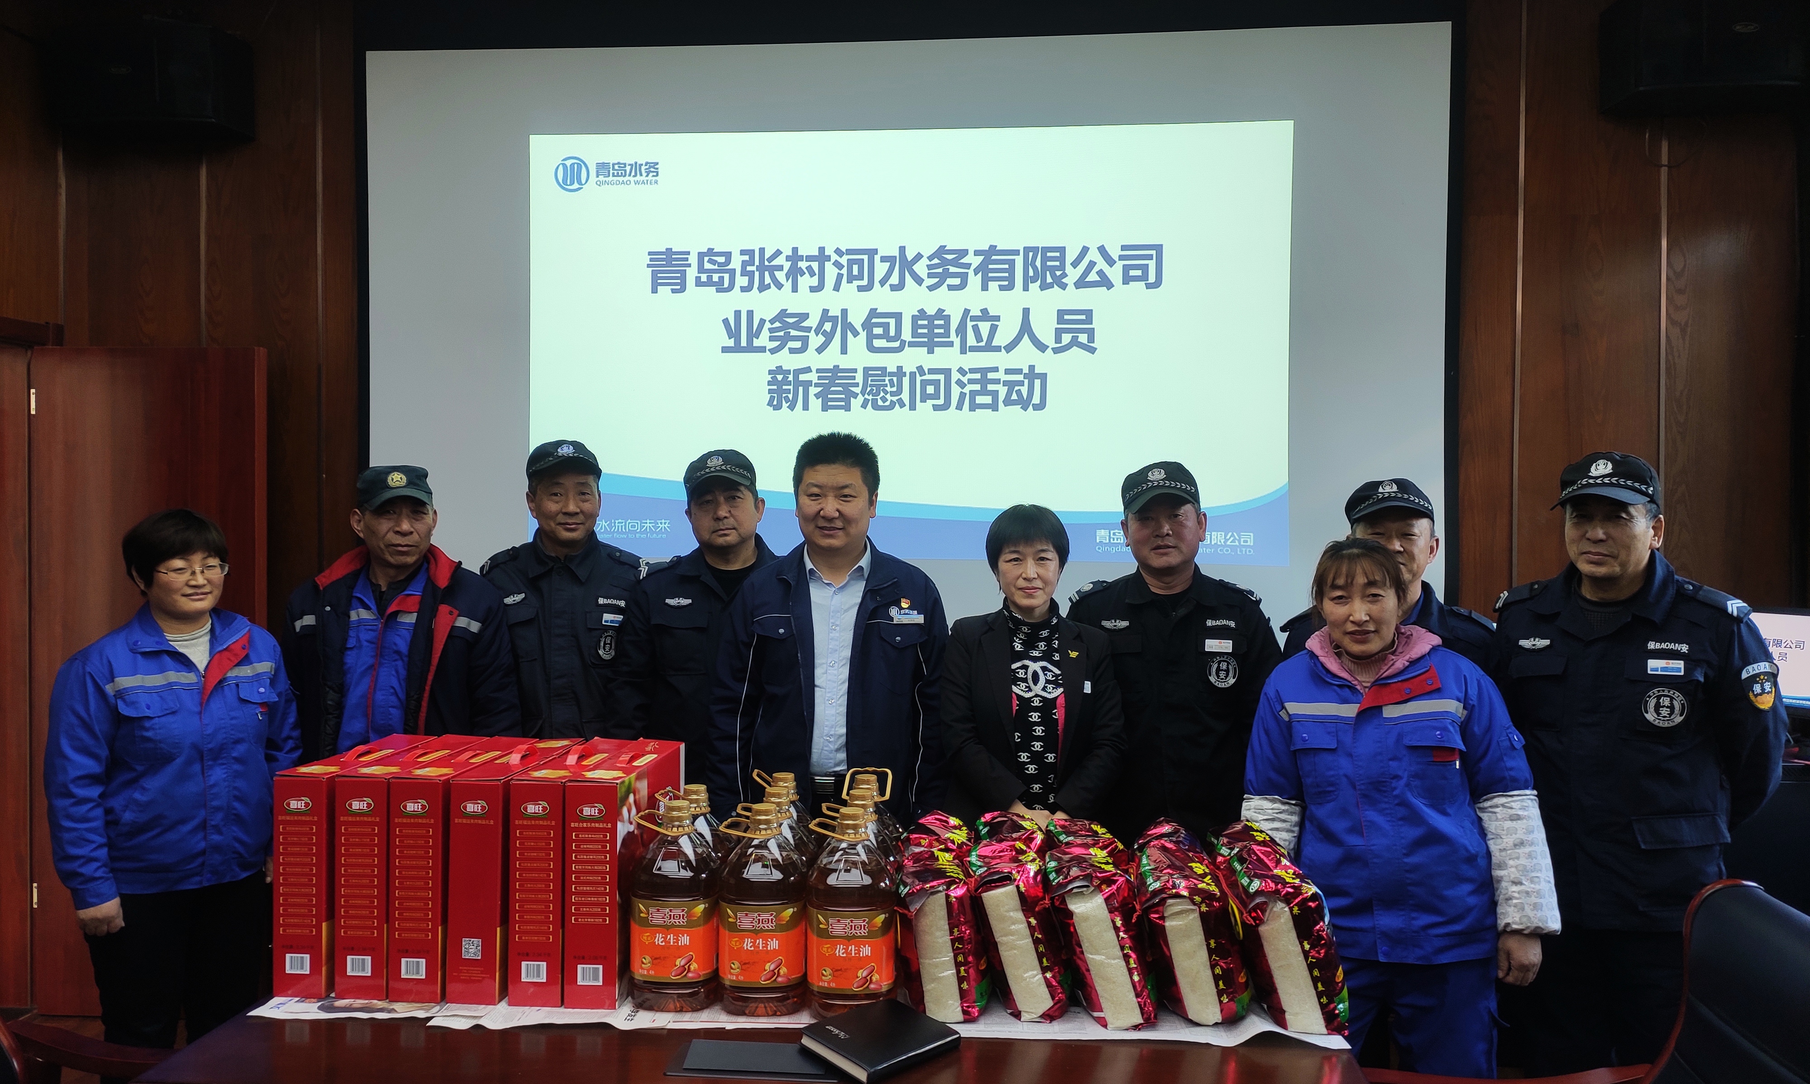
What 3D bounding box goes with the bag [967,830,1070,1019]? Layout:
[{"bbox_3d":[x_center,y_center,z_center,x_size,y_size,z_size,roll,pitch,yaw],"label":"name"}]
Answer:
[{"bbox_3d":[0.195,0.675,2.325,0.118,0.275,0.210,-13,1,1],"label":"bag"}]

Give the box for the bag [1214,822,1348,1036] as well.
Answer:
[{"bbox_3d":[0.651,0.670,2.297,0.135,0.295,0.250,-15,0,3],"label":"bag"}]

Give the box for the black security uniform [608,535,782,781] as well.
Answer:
[{"bbox_3d":[-0.394,0.374,2.900,0.520,0.770,0.290,0,1,-6],"label":"black security uniform"}]

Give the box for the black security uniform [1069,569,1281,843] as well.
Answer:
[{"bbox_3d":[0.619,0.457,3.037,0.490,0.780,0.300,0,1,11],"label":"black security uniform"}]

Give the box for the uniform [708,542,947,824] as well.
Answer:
[{"bbox_3d":[-0.166,0.378,2.847,0.510,0.740,0.310,0,1,0],"label":"uniform"}]

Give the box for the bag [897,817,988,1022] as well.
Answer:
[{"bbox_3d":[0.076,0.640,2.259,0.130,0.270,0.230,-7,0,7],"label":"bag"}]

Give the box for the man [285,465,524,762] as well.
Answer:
[{"bbox_3d":[-1.139,0.692,2.966,0.510,1.719,0.310,0,1,-17],"label":"man"}]

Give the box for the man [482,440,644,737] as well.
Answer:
[{"bbox_3d":[-0.789,0.645,3.020,0.500,1.750,0.290,0,1,-9],"label":"man"}]

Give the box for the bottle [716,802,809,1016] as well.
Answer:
[{"bbox_3d":[-0.245,0.636,2.284,0.153,0.343,0.153,0,1,4],"label":"bottle"}]

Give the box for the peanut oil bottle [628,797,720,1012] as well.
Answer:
[{"bbox_3d":[-0.397,0.616,2.252,0.150,0.336,0.150,0,1,-2],"label":"peanut oil bottle"}]

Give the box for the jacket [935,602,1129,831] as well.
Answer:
[{"bbox_3d":[0.280,0.481,2.886,0.410,0.660,0.300,0,1,6],"label":"jacket"}]

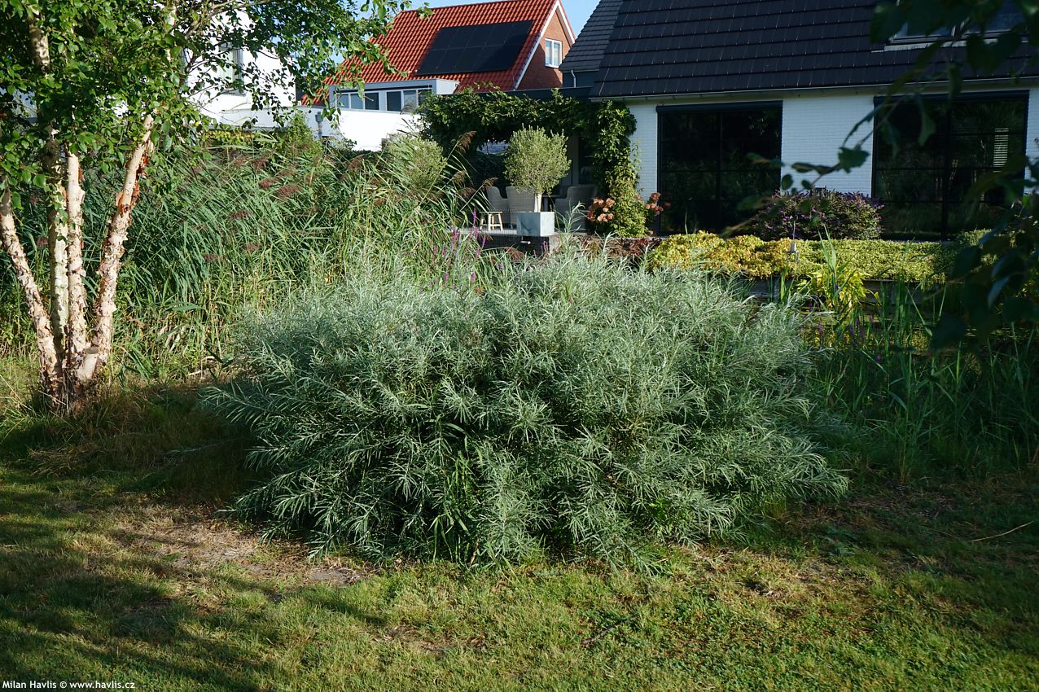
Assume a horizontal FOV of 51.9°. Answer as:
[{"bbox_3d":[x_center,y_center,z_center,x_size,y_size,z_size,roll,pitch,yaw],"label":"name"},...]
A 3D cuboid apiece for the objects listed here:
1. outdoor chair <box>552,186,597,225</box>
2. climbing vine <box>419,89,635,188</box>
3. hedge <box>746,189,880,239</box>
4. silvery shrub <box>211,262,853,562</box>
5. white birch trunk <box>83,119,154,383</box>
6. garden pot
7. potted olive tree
[{"bbox_3d":[1.203,-3.045,23.300,0.640,0.930,0.620,5,11,32],"label":"outdoor chair"},{"bbox_3d":[0.094,-4.273,22.300,4.850,2.050,0.800,4,11,28],"label":"climbing vine"},{"bbox_3d":[5.082,-2.226,18.300,2.300,0.950,1.200,4,11,28],"label":"hedge"},{"bbox_3d":[0.034,0.098,5.739,3.350,1.150,2.600,-1,9,0],"label":"silvery shrub"},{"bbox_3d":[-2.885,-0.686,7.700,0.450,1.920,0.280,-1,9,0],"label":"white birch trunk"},{"bbox_3d":[0.332,-2.541,22.100,0.580,0.490,0.580,4,11,28],"label":"garden pot"},{"bbox_3d":[0.382,-3.392,22.100,1.380,2.200,1.380,4,11,28],"label":"potted olive tree"}]

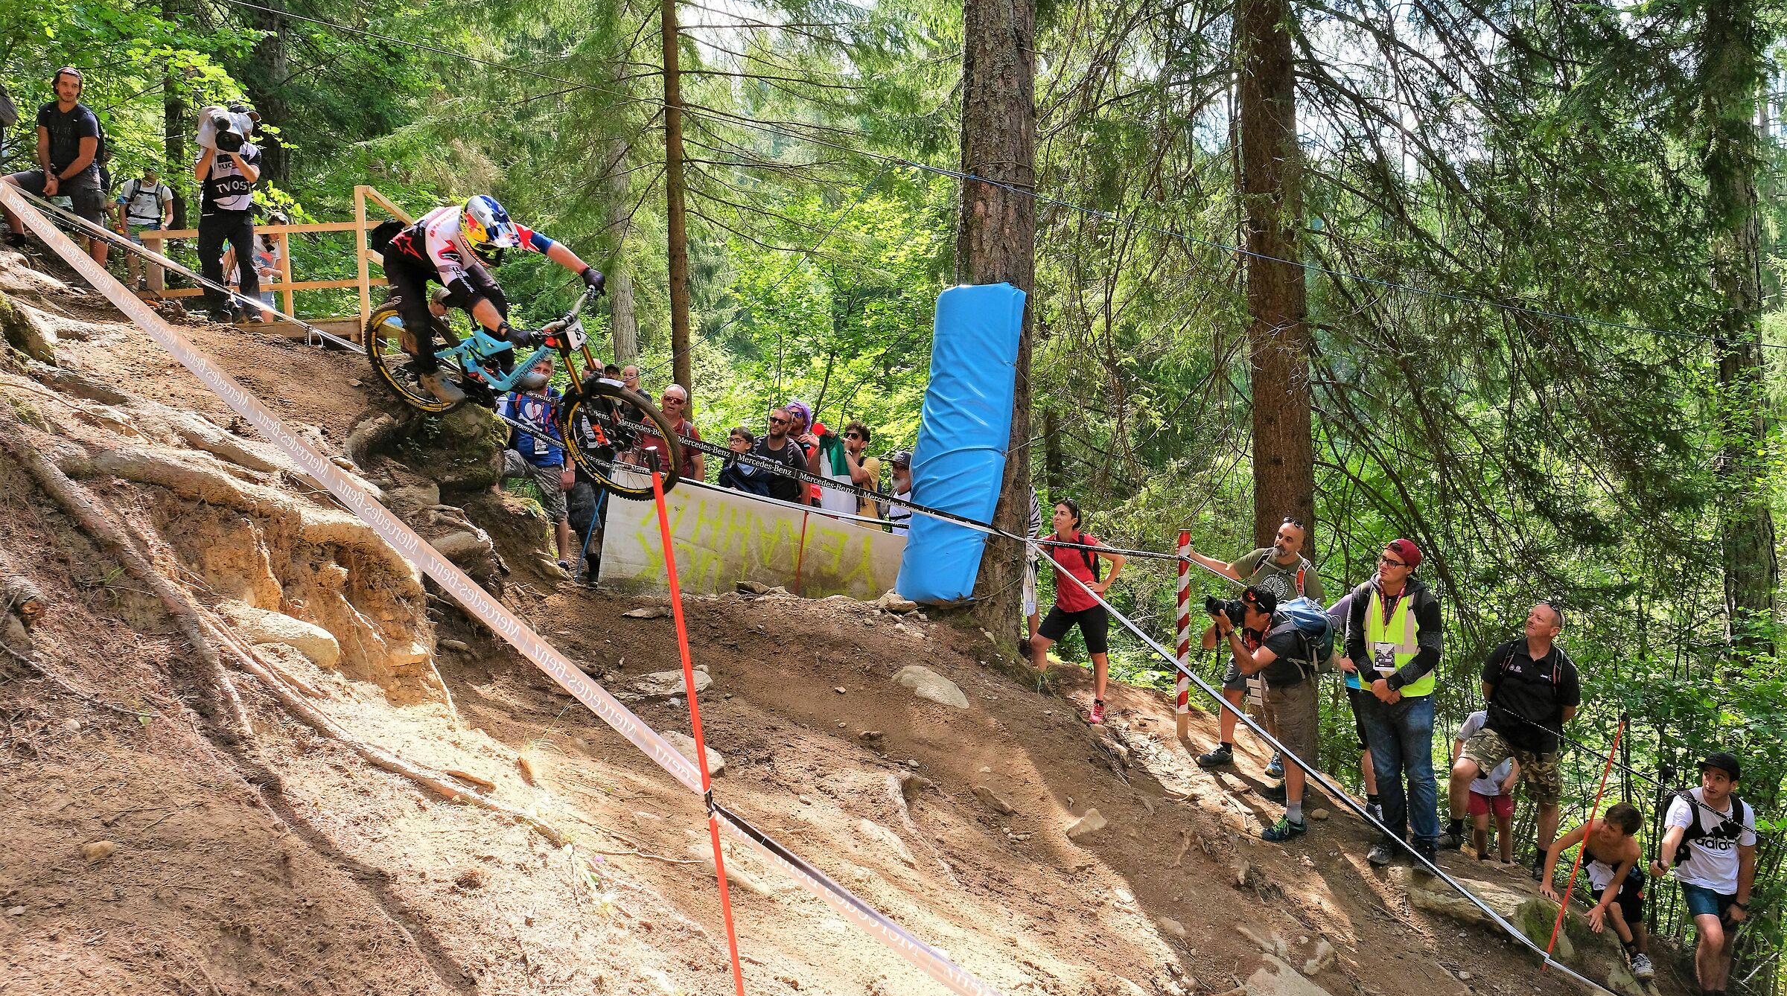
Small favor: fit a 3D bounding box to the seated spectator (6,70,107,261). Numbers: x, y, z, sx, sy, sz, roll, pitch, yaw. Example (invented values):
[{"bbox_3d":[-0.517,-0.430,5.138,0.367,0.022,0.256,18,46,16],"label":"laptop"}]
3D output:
[{"bbox_3d":[-6.448,-2.493,9.200,0.660,1.570,0.520,-2,1,-23],"label":"seated spectator"}]

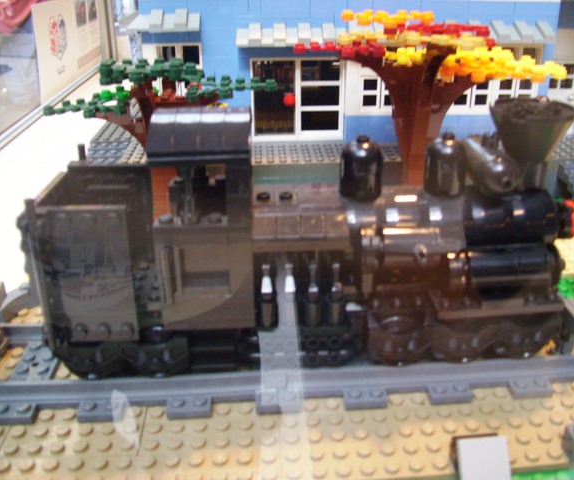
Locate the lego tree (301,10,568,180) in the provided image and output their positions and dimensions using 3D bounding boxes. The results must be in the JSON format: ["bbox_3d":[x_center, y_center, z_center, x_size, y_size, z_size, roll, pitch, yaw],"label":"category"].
[{"bbox_3d":[0.078,-0.068,0.338,0.150,0.117,0.118,-2,27,-3],"label":"lego tree"}]

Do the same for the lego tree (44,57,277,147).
[{"bbox_3d":[-0.069,-0.053,0.335,0.128,0.100,0.100,-2,27,-3],"label":"lego tree"}]

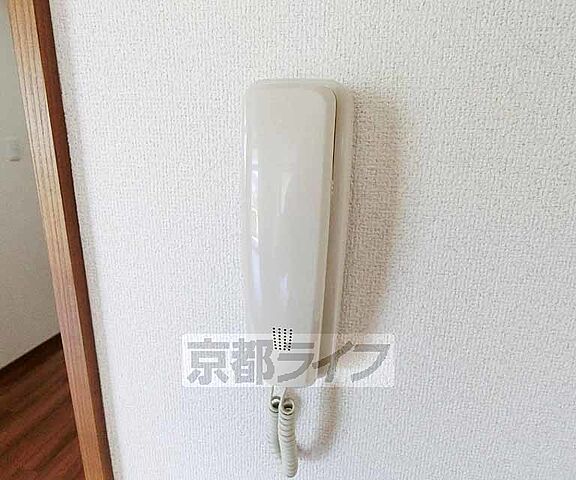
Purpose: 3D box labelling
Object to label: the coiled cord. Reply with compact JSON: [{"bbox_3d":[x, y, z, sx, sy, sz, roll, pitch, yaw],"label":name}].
[{"bbox_3d":[-0.003,0.142,0.254,0.022,0.076,0.030,3,13,8],"label":"coiled cord"}]

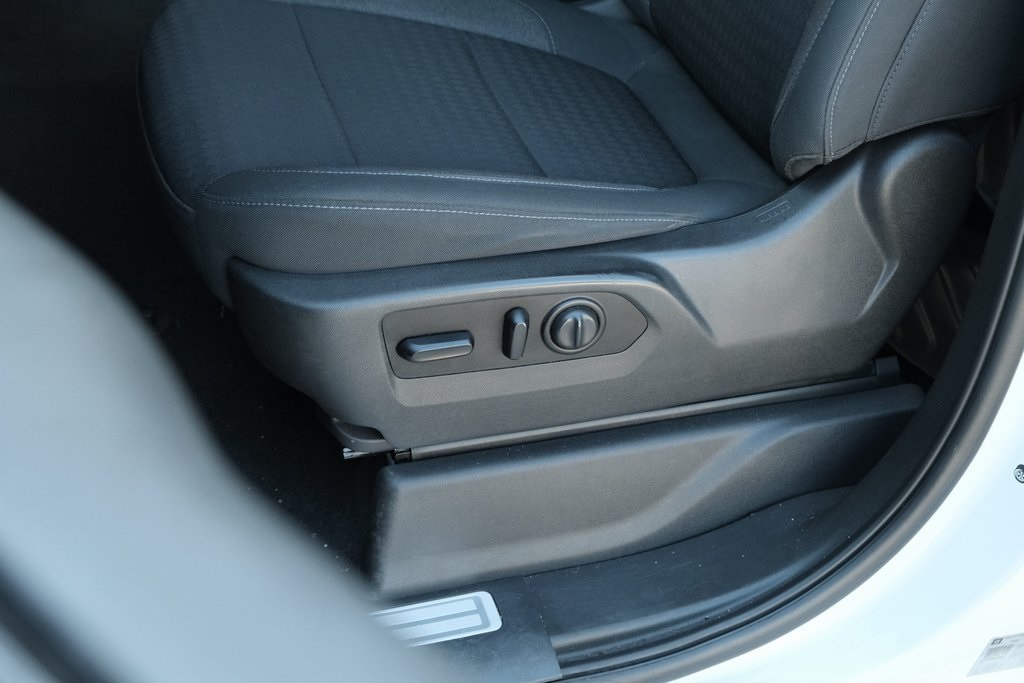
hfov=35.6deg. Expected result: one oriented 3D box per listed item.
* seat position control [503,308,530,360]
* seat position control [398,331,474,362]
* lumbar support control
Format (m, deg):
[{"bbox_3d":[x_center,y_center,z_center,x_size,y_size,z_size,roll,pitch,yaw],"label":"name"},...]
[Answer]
[{"bbox_3d":[0.005,-0.003,1.280,0.019,0.047,0.016,-4,32,-17],"label":"seat position control"},{"bbox_3d":[-0.059,0.006,1.263,0.064,0.018,0.016,-7,33,-16],"label":"seat position control"},{"bbox_3d":[0.053,-0.009,1.294,0.051,0.051,0.016,-9,33,-14],"label":"lumbar support control"}]

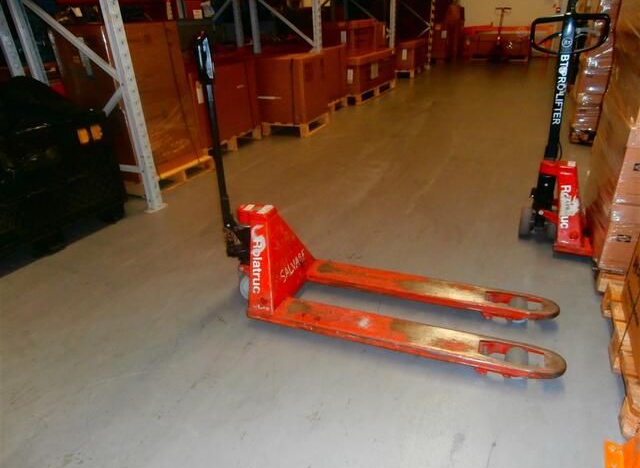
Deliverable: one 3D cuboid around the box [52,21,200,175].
[{"bbox_3d":[-1.544,-1.117,3.668,0.620,1.130,0.740,11,29,26],"label":"box"}]

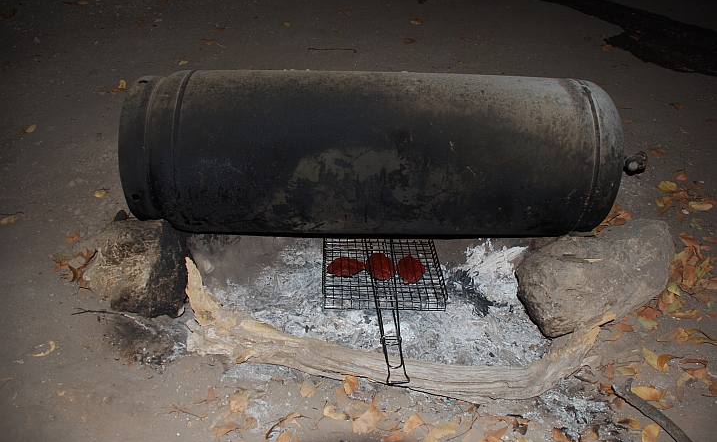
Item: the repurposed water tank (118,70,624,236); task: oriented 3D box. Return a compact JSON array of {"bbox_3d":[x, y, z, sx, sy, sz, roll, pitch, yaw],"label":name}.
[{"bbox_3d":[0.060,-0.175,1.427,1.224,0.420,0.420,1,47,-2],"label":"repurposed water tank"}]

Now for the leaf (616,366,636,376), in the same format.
[{"bbox_3d":[0.690,0.385,1.386,0.052,0.012,0.025,11,47,10],"label":"leaf"}]

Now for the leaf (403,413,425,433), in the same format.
[{"bbox_3d":[0.132,0.485,1.288,0.056,0.013,0.042,-27,52,-23],"label":"leaf"}]

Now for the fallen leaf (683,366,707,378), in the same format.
[{"bbox_3d":[0.863,0.387,1.383,0.060,0.014,0.032,0,46,0],"label":"fallen leaf"}]

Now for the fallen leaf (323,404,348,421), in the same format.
[{"bbox_3d":[-0.054,0.456,1.273,0.053,0.015,0.029,12,48,10],"label":"fallen leaf"}]

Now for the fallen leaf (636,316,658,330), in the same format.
[{"bbox_3d":[0.757,0.266,1.410,0.049,0.012,0.036,19,48,17],"label":"fallen leaf"}]

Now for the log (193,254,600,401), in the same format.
[{"bbox_3d":[0.097,0.277,1.281,1.030,0.160,0.240,0,45,-1],"label":"log"}]

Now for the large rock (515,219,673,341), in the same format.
[{"bbox_3d":[0.672,0.136,1.502,0.440,0.190,0.250,-20,49,-18],"label":"large rock"}]

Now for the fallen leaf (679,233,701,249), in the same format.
[{"bbox_3d":[1.041,0.065,1.693,0.080,0.015,0.036,29,53,25],"label":"fallen leaf"}]

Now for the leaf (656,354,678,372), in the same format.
[{"bbox_3d":[0.789,0.360,1.381,0.070,0.020,0.035,-34,56,-29],"label":"leaf"}]

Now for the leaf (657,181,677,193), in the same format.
[{"bbox_3d":[1.056,-0.116,1.836,0.072,0.015,0.050,-6,47,-7],"label":"leaf"}]

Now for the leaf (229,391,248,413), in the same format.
[{"bbox_3d":[-0.295,0.447,1.326,0.048,0.012,0.050,0,46,0],"label":"leaf"}]

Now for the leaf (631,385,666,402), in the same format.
[{"bbox_3d":[0.683,0.406,1.267,0.078,0.014,0.040,11,46,10],"label":"leaf"}]

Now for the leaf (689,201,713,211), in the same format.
[{"bbox_3d":[1.099,-0.047,1.730,0.073,0.012,0.038,8,45,7],"label":"leaf"}]

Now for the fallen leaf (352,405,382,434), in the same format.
[{"bbox_3d":[0.019,0.470,1.260,0.080,0.018,0.042,-30,55,-26],"label":"fallen leaf"}]

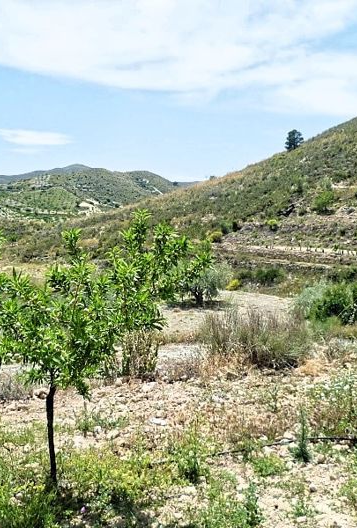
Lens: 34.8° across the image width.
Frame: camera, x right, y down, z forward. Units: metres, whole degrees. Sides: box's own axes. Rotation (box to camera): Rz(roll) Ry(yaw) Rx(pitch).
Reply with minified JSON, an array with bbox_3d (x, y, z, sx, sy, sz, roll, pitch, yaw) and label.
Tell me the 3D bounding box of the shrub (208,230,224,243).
[{"bbox_3d":[3.667,-2.654,55.000,1.528,1.146,1.500,0,3,0],"label":"shrub"}]

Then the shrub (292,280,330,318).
[{"bbox_3d":[3.337,0.891,14.300,0.944,0.944,1.000,0,3,0],"label":"shrub"}]

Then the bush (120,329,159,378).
[{"bbox_3d":[-0.479,1.099,7.000,0.462,0.608,0.450,0,3,0],"label":"bush"}]

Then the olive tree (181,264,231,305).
[{"bbox_3d":[1.096,0.855,25.000,2.500,1.870,2.400,0,5,0],"label":"olive tree"}]

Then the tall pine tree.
[{"bbox_3d":[26.570,-28.281,130.000,4.290,5.193,4.200,0,3,0],"label":"tall pine tree"}]

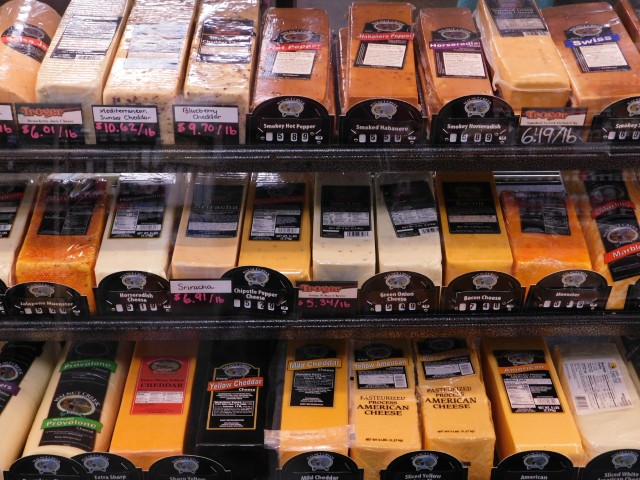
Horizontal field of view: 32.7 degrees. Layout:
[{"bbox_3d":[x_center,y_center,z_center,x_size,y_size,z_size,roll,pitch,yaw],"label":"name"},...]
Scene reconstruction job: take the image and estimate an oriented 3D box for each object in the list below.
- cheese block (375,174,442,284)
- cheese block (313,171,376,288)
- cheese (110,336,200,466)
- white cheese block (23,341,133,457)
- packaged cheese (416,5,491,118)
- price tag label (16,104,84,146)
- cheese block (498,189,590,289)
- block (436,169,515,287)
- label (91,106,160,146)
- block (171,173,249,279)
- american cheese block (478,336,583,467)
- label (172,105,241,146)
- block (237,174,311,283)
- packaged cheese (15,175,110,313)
[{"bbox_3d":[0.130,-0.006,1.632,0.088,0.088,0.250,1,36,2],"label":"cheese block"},{"bbox_3d":[0.038,-0.003,1.720,0.092,0.093,0.243,0,38,0],"label":"cheese block"},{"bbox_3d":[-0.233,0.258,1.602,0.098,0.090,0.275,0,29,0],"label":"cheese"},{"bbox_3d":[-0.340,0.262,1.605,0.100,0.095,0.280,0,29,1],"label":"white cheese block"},{"bbox_3d":[0.201,-0.243,1.637,0.081,0.093,0.275,0,38,0],"label":"packaged cheese"},{"bbox_3d":[-0.360,-0.154,1.460,0.087,0.057,0.003,0,27,0],"label":"price tag label"},{"bbox_3d":[0.341,0.017,1.700,0.115,0.098,0.195,0,38,0],"label":"cheese block"},{"bbox_3d":[0.235,-0.003,1.720,0.097,0.093,0.243,0,38,0],"label":"block"},{"bbox_3d":[-0.258,-0.154,1.460,0.086,0.056,0.003,0,27,0],"label":"label"},{"bbox_3d":[-0.168,-0.003,1.720,0.094,0.093,0.247,0,38,0],"label":"block"},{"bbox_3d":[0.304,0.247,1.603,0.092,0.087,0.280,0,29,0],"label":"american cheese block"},{"bbox_3d":[-0.157,-0.159,1.510,0.089,0.061,0.003,0,30,0],"label":"label"},{"bbox_3d":[-0.064,0.003,1.712,0.099,0.092,0.250,0,38,0],"label":"block"},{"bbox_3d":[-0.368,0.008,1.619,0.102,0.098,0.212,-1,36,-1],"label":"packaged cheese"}]

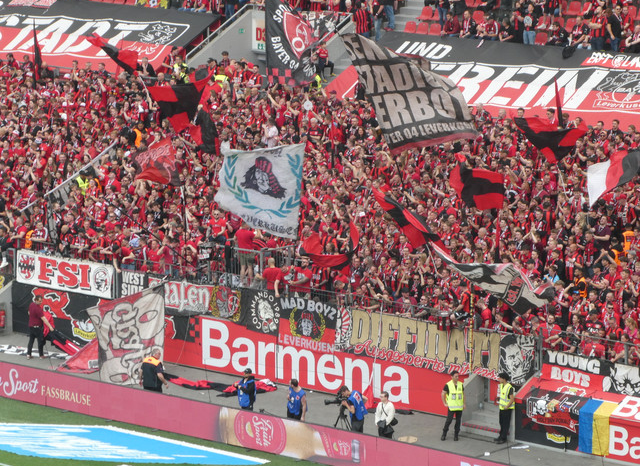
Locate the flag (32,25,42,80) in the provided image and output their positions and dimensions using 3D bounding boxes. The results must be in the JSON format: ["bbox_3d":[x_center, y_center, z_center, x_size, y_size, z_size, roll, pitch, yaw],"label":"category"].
[{"bbox_3d":[-9.061,-5.822,102.000,0.350,1.800,0.300,0,9,0],"label":"flag"}]

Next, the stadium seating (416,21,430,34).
[{"bbox_3d":[3.229,-6.427,99.700,0.450,0.480,0.420,9,13,42],"label":"stadium seating"}]

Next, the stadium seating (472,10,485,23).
[{"bbox_3d":[4.904,-6.700,98.400,0.450,0.420,0.400,8,13,41],"label":"stadium seating"}]

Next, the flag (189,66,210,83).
[{"bbox_3d":[-3.698,-4.865,97.600,0.700,0.600,0.300,2,10,11],"label":"flag"}]

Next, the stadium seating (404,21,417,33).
[{"bbox_3d":[2.937,-6.653,103.200,0.440,0.430,0.400,8,13,41],"label":"stadium seating"}]

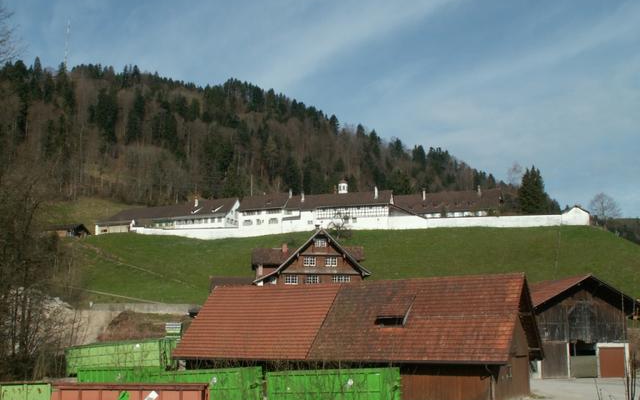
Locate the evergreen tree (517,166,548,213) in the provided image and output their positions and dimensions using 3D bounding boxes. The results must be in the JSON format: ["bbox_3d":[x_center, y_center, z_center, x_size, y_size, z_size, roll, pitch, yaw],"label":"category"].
[{"bbox_3d":[75.499,-3.006,255.000,9.760,17.681,9.760,0,-11,0],"label":"evergreen tree"}]

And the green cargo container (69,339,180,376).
[{"bbox_3d":[-14.823,11.969,54.396,8.800,2.250,2.400,-9,-14,25],"label":"green cargo container"}]

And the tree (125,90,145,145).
[{"bbox_3d":[-90.036,-40.528,350.000,8.931,27.181,8.931,0,-11,0],"label":"tree"}]

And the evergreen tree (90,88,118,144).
[{"bbox_3d":[-104.597,-40.528,350.000,12.503,27.181,12.503,0,-11,0],"label":"evergreen tree"}]

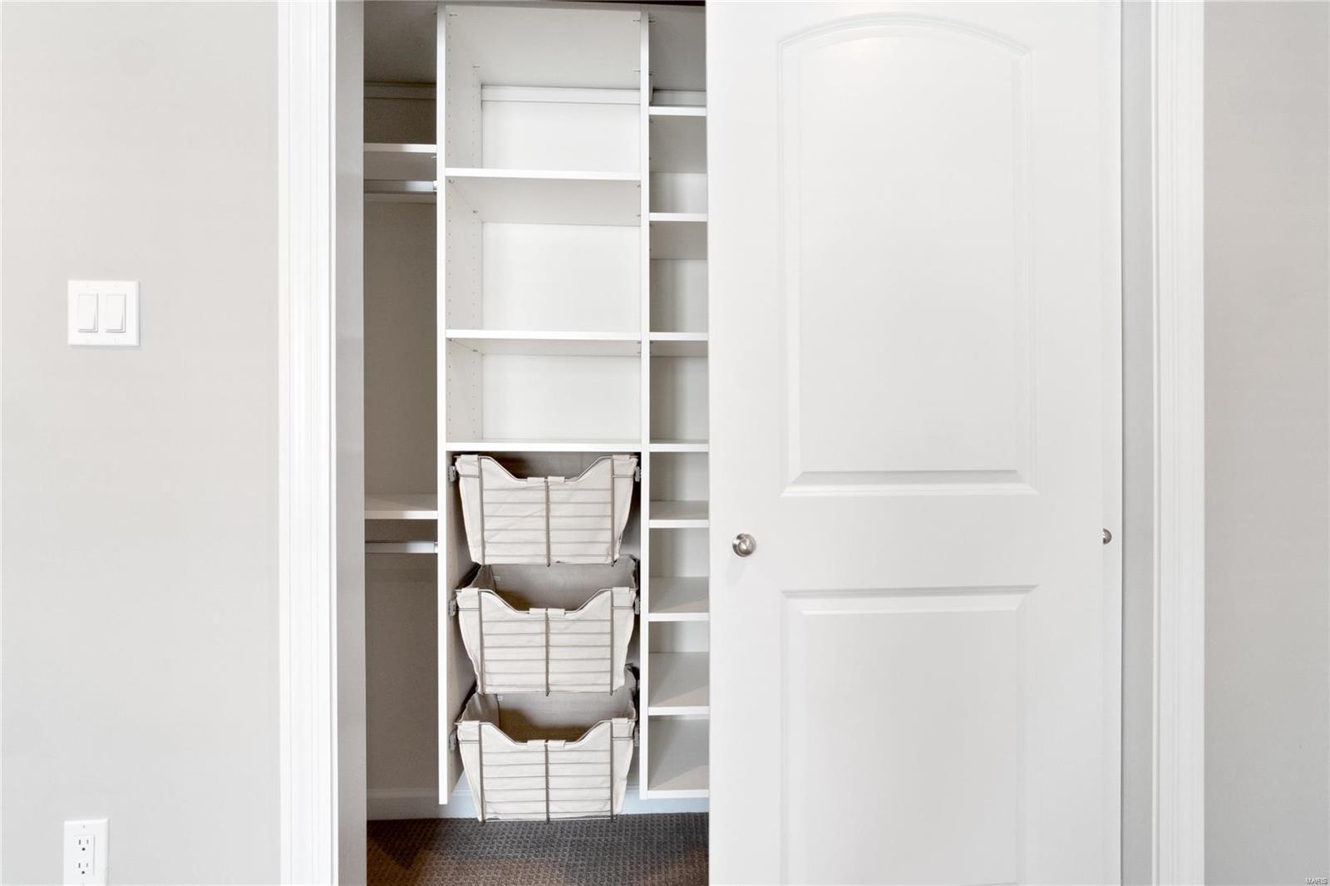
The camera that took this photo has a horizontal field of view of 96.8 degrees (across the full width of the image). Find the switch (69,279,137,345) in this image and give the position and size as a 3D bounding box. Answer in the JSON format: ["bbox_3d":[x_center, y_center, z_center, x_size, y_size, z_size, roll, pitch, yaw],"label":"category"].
[{"bbox_3d":[-0.978,-0.226,1.030,0.116,0.115,0.010,0,0,-4],"label":"switch"}]

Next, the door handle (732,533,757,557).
[{"bbox_3d":[0.151,0.194,1.112,0.043,0.043,0.031,0,0,-4],"label":"door handle"}]

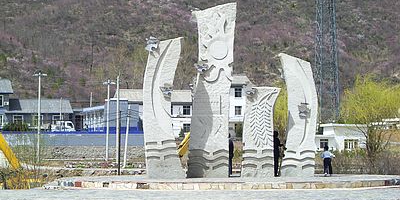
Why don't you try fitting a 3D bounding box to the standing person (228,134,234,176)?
[{"bbox_3d":[1.115,2.133,51.000,0.500,1.660,0.340,0,-1,-18],"label":"standing person"}]

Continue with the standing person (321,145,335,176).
[{"bbox_3d":[4.940,2.356,50.800,0.500,1.170,0.320,0,-1,3],"label":"standing person"}]

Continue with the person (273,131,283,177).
[{"bbox_3d":[2.933,2.066,50.300,0.550,1.730,0.400,0,-1,20],"label":"person"}]

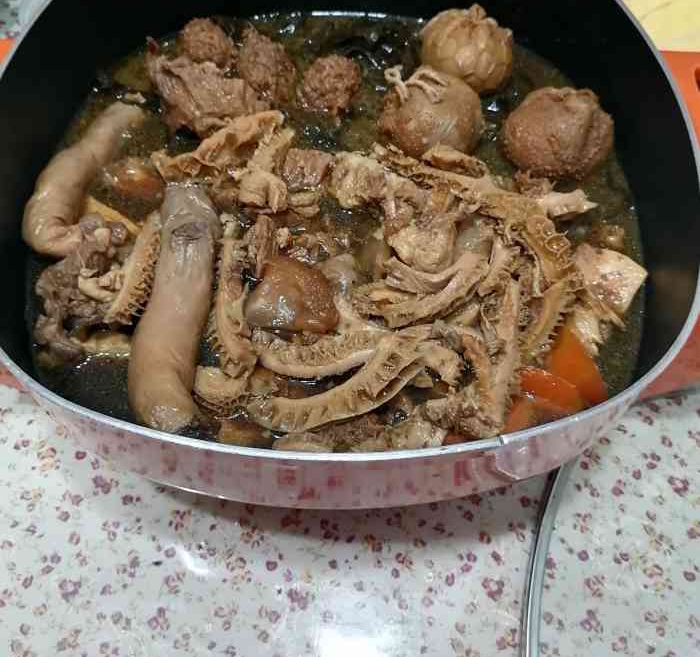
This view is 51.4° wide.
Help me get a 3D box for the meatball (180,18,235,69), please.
[{"bbox_3d":[-0.077,-0.153,0.393,0.029,0.028,0.029,1,59,0],"label":"meatball"}]

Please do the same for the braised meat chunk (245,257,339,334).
[{"bbox_3d":[-0.024,-0.013,0.304,0.040,0.025,0.032,0,58,-1],"label":"braised meat chunk"}]

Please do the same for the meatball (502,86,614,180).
[{"bbox_3d":[0.103,-0.094,0.359,0.054,0.048,0.052,1,59,0],"label":"meatball"}]

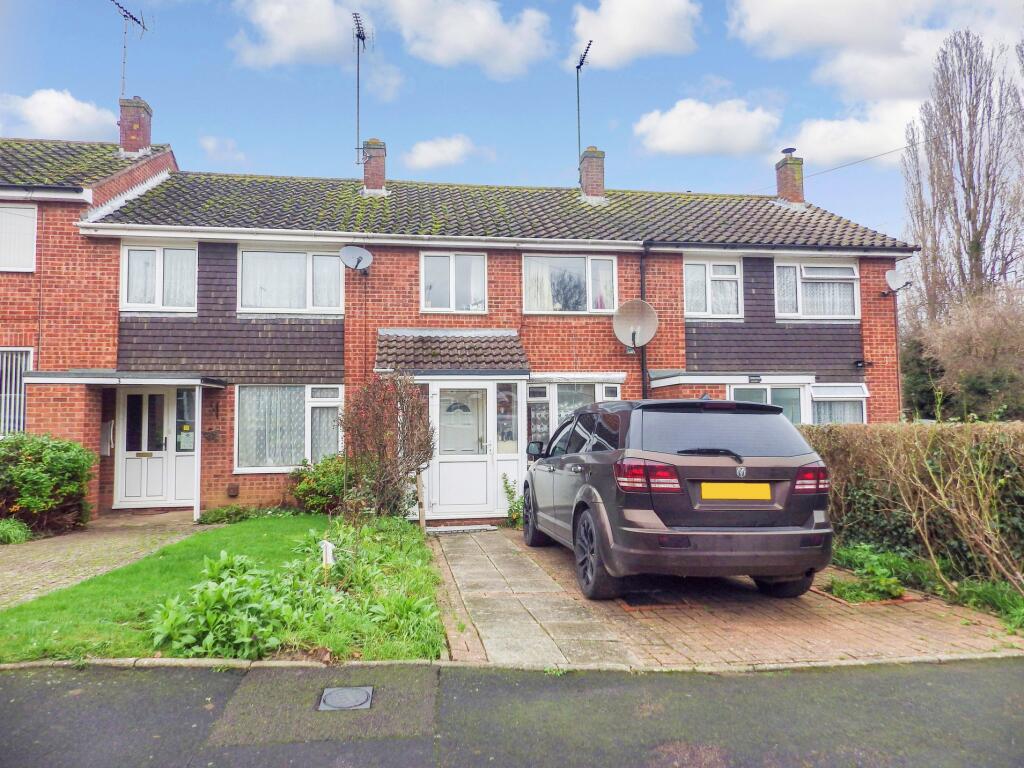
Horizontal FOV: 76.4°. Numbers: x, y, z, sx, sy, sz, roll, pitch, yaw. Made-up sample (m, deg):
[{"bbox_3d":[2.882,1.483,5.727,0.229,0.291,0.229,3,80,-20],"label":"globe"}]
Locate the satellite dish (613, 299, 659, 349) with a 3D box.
[{"bbox_3d":[2.271,-1.099,11.920,0.830,0.880,0.480,-2,-4,13],"label":"satellite dish"}]

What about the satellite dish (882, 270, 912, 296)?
[{"bbox_3d":[7.644,-2.005,12.921,0.470,0.480,0.380,0,-4,-14],"label":"satellite dish"}]

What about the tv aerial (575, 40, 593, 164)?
[{"bbox_3d":[1.745,-6.567,15.394,0.380,2.780,1.100,0,-4,-12],"label":"tv aerial"}]

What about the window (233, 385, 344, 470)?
[{"bbox_3d":[-3.857,0.764,11.281,1.820,1.510,0.110,0,-3,-9],"label":"window"}]

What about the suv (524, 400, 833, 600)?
[{"bbox_3d":[1.335,1.060,6.910,1.920,1.710,4.860,1,-5,-8],"label":"suv"}]

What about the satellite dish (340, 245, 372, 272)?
[{"bbox_3d":[-2.708,-2.208,11.343,0.560,0.450,0.420,1,-4,-23],"label":"satellite dish"}]

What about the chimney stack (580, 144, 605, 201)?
[{"bbox_3d":[1.845,-4.841,15.001,0.480,1.263,0.480,0,-3,-8],"label":"chimney stack"}]

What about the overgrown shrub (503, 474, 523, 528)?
[{"bbox_3d":[0.024,1.874,10.377,0.450,0.860,0.420,0,-3,-9],"label":"overgrown shrub"}]

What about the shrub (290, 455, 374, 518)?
[{"bbox_3d":[-2.908,1.620,10.615,1.270,0.970,1.150,0,-3,-8],"label":"shrub"}]

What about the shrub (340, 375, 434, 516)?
[{"bbox_3d":[-1.816,0.963,9.494,1.350,2.210,1.200,0,-3,-9],"label":"shrub"}]

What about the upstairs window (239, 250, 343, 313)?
[{"bbox_3d":[-3.872,-1.804,11.432,1.800,1.120,0.100,0,-3,-8],"label":"upstairs window"}]

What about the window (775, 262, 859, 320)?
[{"bbox_3d":[6.056,-1.834,12.894,1.810,1.160,0.100,0,-3,-8],"label":"window"}]

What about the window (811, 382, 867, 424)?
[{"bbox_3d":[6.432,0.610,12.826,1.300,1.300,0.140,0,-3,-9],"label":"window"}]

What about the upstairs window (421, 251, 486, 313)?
[{"bbox_3d":[-1.051,-1.845,11.874,1.220,1.120,0.110,0,-3,-9],"label":"upstairs window"}]

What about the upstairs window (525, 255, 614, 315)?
[{"bbox_3d":[1.096,-1.873,12.187,1.810,1.090,0.100,0,-3,-8],"label":"upstairs window"}]

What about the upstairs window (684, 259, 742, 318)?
[{"bbox_3d":[3.904,-1.837,12.577,1.200,1.160,0.100,0,-3,-8],"label":"upstairs window"}]

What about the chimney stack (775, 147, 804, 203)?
[{"bbox_3d":[6.691,-4.989,15.722,0.480,1.389,0.480,0,-3,-8],"label":"chimney stack"}]

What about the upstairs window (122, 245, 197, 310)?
[{"bbox_3d":[-6.014,-1.807,11.117,1.210,1.140,0.100,0,-3,-8],"label":"upstairs window"}]

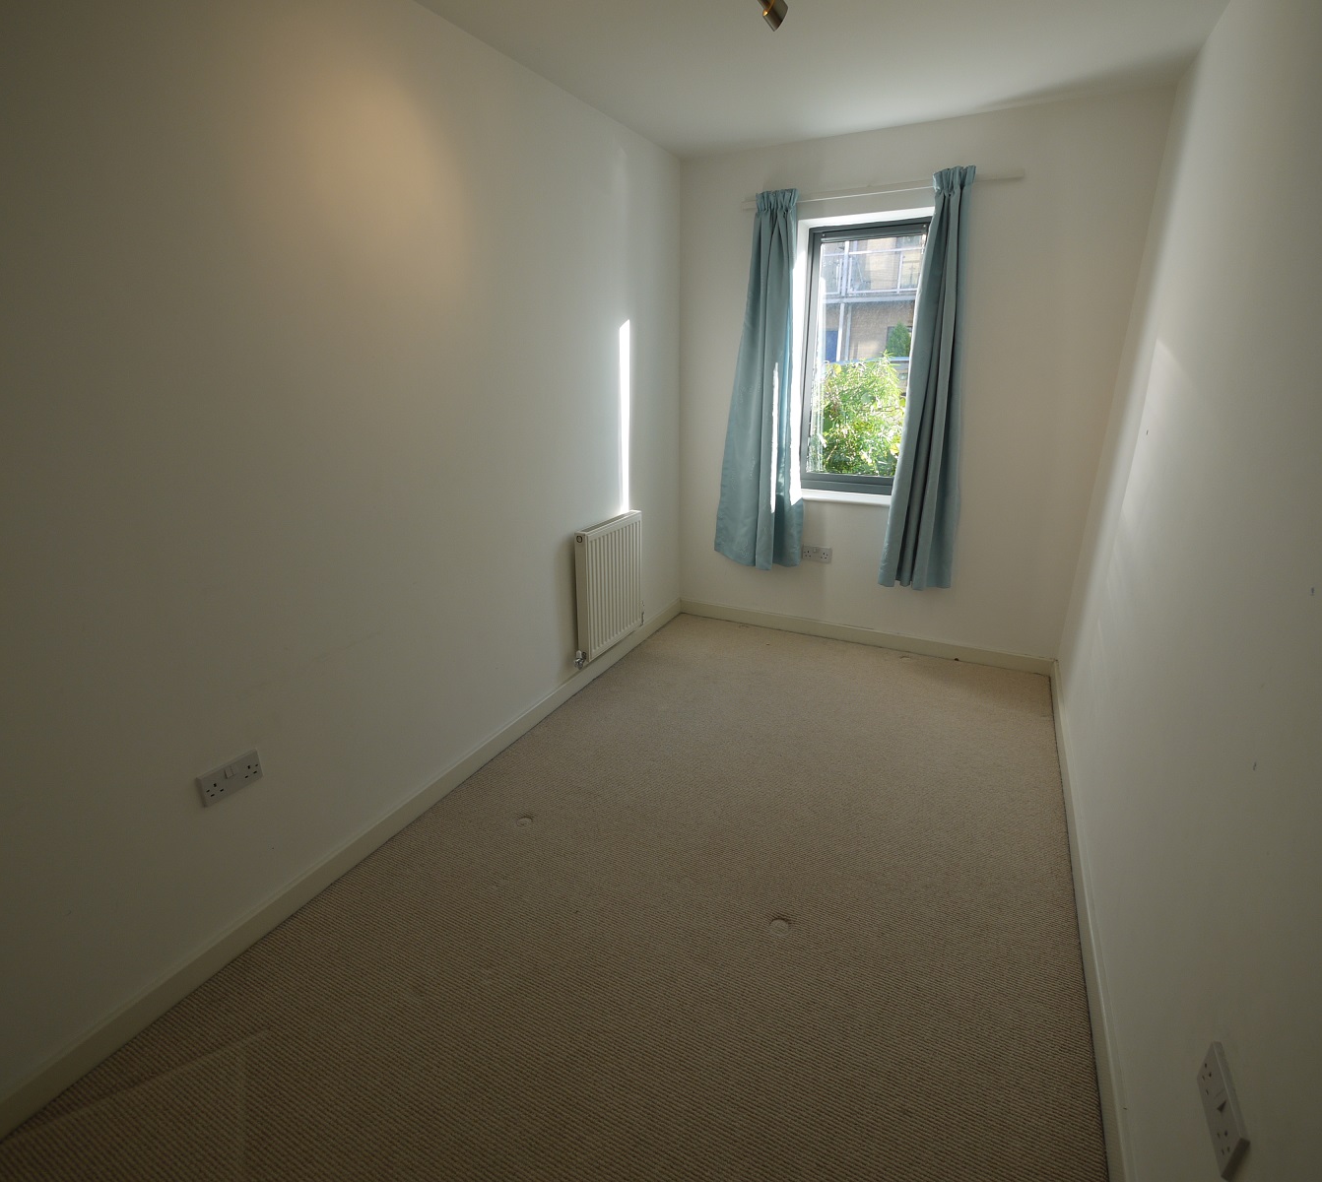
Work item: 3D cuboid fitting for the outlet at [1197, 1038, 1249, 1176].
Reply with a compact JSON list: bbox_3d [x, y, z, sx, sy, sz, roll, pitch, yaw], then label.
[{"bbox_3d":[0.808,0.745,0.918,0.011,0.086,0.147,9,22,25],"label":"outlet"}]

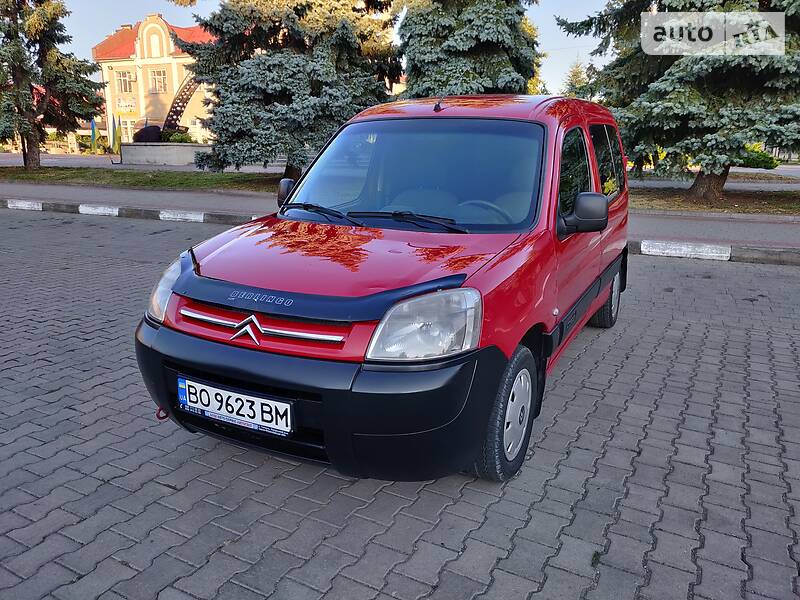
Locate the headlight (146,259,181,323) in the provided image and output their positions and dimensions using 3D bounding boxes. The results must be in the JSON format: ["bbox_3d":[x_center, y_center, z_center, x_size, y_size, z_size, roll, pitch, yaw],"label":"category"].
[{"bbox_3d":[-1.014,-0.058,2.449,0.325,0.215,0.305,7,15,27],"label":"headlight"}]

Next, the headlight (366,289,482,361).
[{"bbox_3d":[0.092,0.080,1.872,0.325,0.215,0.305,7,15,27],"label":"headlight"}]

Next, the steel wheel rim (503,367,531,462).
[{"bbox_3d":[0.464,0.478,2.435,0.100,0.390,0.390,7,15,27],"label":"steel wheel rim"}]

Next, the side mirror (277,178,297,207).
[{"bbox_3d":[-0.684,-0.616,3.470,0.225,0.220,0.180,7,15,27],"label":"side mirror"}]

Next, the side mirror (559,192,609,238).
[{"bbox_3d":[0.845,-0.392,2.680,0.225,0.220,0.180,7,15,27],"label":"side mirror"}]

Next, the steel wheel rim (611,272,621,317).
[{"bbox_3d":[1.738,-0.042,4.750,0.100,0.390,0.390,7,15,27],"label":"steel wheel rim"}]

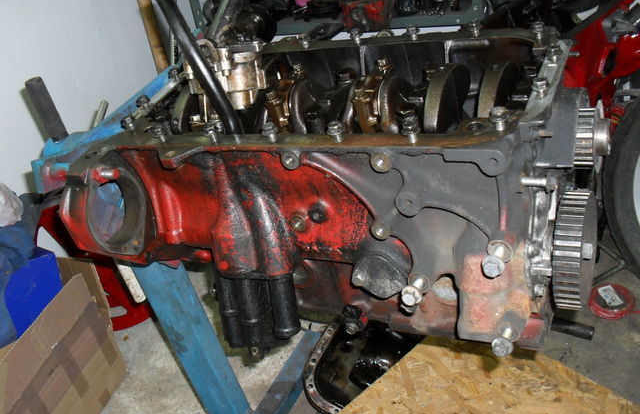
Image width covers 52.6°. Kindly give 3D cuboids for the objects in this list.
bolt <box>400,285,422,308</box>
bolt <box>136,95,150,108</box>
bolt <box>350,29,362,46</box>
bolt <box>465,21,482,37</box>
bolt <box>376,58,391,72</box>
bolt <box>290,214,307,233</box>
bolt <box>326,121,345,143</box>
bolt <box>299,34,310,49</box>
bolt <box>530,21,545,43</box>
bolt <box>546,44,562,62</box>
[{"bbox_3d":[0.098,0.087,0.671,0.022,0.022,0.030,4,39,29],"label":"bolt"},{"bbox_3d":[-0.210,-0.123,0.779,0.015,0.017,0.015,4,39,29],"label":"bolt"},{"bbox_3d":[0.046,-0.208,0.798,0.015,0.022,0.015,4,40,29],"label":"bolt"},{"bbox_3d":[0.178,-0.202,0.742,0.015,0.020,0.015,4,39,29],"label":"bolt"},{"bbox_3d":[0.070,-0.157,0.714,0.015,0.015,0.015,4,40,29],"label":"bolt"},{"bbox_3d":[-0.023,0.018,0.704,0.019,0.019,0.012,4,39,29],"label":"bolt"},{"bbox_3d":[0.016,-0.069,0.612,0.016,0.024,0.016,4,40,29],"label":"bolt"},{"bbox_3d":[-0.020,-0.212,0.837,0.015,0.022,0.015,4,40,29],"label":"bolt"},{"bbox_3d":[0.218,-0.173,0.643,0.014,0.019,0.014,4,39,29],"label":"bolt"},{"bbox_3d":[0.218,-0.140,0.600,0.015,0.018,0.015,4,39,29],"label":"bolt"}]

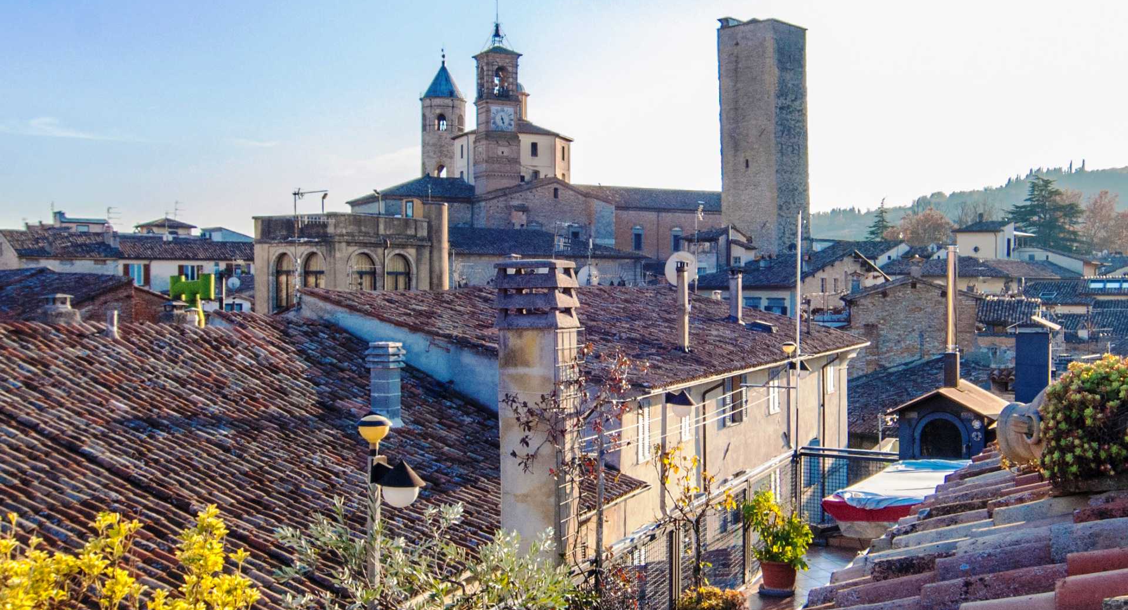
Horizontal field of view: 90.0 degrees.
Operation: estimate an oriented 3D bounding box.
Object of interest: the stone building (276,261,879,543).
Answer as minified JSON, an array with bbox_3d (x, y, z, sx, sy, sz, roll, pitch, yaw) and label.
[{"bbox_3d":[1.800,4.500,20.400,11.500,10.000,18.500,1,1,43],"label":"stone building"}]

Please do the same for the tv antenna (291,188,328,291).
[{"bbox_3d":[-7.169,-1.852,15.900,1.000,2.900,0.500,0,1,17],"label":"tv antenna"}]

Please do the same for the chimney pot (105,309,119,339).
[{"bbox_3d":[-8.578,0.368,10.700,0.240,0.550,0.240,0,1,0],"label":"chimney pot"}]

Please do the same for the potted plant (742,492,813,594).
[{"bbox_3d":[2.203,2.439,5.800,0.700,1.060,0.680,0,1,0],"label":"potted plant"}]

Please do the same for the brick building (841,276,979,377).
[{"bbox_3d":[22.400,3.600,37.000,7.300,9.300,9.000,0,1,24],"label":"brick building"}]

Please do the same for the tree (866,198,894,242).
[{"bbox_3d":[50.422,-5.346,90.000,6.000,22.000,6.000,0,1,0],"label":"tree"}]

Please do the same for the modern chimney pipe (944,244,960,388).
[{"bbox_3d":[5.054,0.149,7.350,0.200,1.880,0.200,0,1,0],"label":"modern chimney pipe"}]

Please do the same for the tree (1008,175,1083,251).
[{"bbox_3d":[72.726,-5.315,85.000,12.500,24.000,12.500,0,1,0],"label":"tree"}]

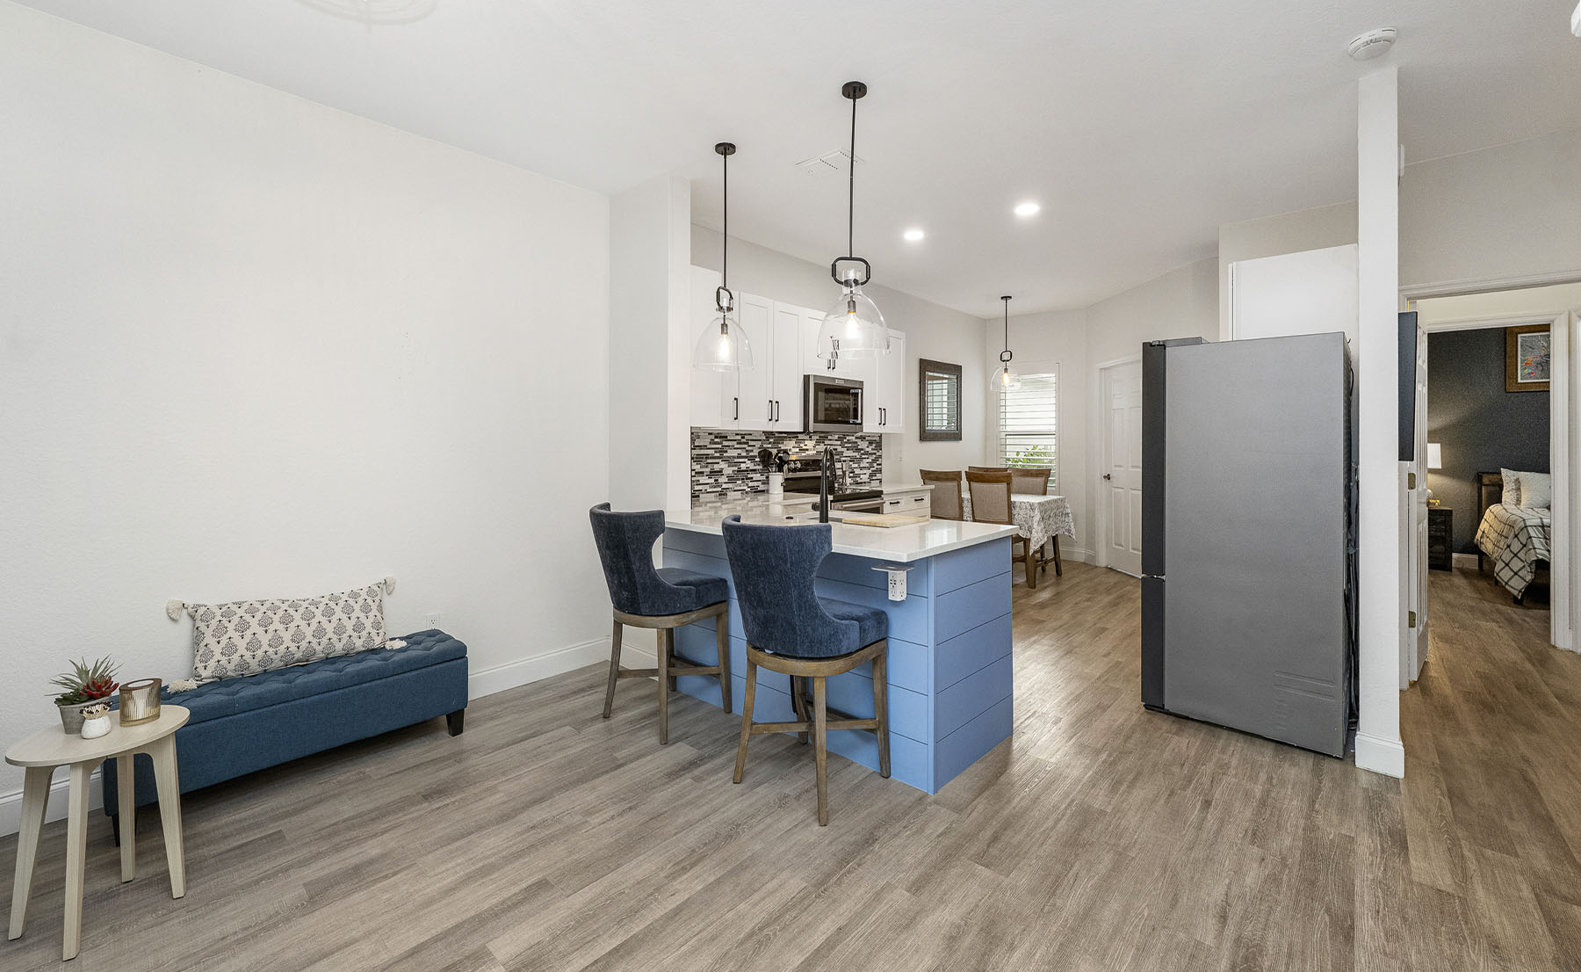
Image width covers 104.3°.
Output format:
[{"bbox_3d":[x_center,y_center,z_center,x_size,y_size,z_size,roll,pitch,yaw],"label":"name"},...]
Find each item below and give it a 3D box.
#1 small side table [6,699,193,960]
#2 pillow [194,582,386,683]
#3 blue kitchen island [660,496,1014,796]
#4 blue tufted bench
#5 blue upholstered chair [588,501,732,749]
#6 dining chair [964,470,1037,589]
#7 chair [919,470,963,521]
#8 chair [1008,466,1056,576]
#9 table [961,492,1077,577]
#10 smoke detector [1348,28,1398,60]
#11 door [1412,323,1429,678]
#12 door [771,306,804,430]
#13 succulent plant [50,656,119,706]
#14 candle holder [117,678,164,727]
[{"bbox_3d":[-1.890,0.932,1.694,0.340,0.515,0.340,1,3,16],"label":"small side table"},{"bbox_3d":[-2.000,0.574,2.500,0.610,0.310,0.130,-2,-9,-40],"label":"pillow"},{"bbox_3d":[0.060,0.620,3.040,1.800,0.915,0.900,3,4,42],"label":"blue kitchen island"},{"bbox_3d":[-1.927,0.917,2.455,0.410,0.420,1.080,3,4,43],"label":"blue tufted bench"},{"bbox_3d":[-0.614,0.590,2.870,0.500,1.000,0.570,3,4,42],"label":"blue upholstered chair"},{"bbox_3d":[1.921,0.375,5.691,0.470,1.020,0.580,3,4,42],"label":"dining chair"},{"bbox_3d":[1.583,0.353,5.866,0.460,1.010,0.580,3,4,43],"label":"chair"},{"bbox_3d":[2.321,0.335,6.196,0.470,1.020,0.580,3,4,42],"label":"chair"},{"bbox_3d":[1.946,0.473,6.024,1.240,0.750,0.740,3,4,43],"label":"table"},{"bbox_3d":[2.110,-1.595,2.230,0.135,0.045,0.135,3,4,43],"label":"smoke detector"},{"bbox_3d":[3.620,0.012,3.542,0.700,2.030,0.036,-1,1,-41],"label":"door"},{"bbox_3d":[-0.009,-0.837,4.389,0.025,0.900,0.306,3,4,43],"label":"door"},{"bbox_3d":[-1.970,0.537,1.715,0.135,0.125,0.140,3,4,43],"label":"succulent plant"},{"bbox_3d":[-1.872,0.624,1.771,0.087,0.106,0.087,0,3,0],"label":"candle holder"}]

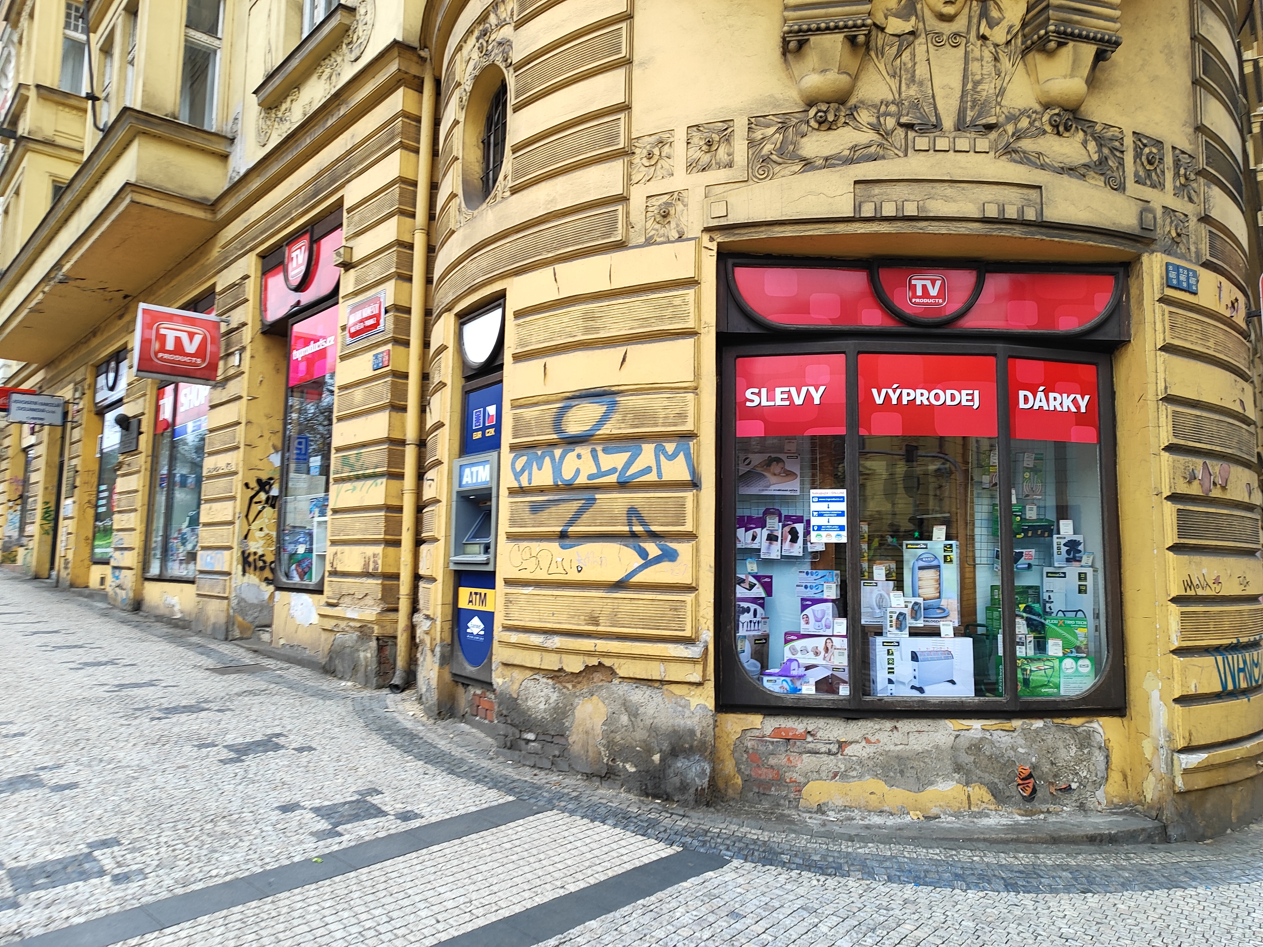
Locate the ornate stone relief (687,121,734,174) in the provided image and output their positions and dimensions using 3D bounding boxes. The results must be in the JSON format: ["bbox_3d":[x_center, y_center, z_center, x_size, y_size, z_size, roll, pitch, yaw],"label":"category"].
[{"bbox_3d":[0.450,-1.866,5.004,0.279,0.283,0.060,-1,-6,20],"label":"ornate stone relief"}]

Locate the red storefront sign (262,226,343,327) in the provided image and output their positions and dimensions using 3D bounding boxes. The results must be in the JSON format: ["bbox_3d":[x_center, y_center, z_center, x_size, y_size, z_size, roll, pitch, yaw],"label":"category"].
[{"bbox_3d":[-3.486,-2.100,9.302,0.120,0.740,2.182,7,-8,-43],"label":"red storefront sign"}]

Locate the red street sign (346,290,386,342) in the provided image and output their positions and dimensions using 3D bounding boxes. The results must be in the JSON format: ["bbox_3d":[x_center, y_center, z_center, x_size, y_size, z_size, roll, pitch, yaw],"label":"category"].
[{"bbox_3d":[-2.363,-1.378,7.791,0.030,0.370,0.750,7,-8,-43],"label":"red street sign"}]

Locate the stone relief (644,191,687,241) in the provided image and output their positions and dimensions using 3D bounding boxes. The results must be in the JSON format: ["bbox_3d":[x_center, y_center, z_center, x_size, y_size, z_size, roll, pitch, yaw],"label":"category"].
[{"bbox_3d":[0.203,-1.479,5.063,0.262,0.298,0.060,-2,-7,25],"label":"stone relief"}]

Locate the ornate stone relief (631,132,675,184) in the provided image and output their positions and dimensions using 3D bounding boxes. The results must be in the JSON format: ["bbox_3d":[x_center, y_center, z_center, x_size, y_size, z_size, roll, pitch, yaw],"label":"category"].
[{"bbox_3d":[0.122,-1.857,5.145,0.277,0.287,0.060,-2,-7,26],"label":"ornate stone relief"}]

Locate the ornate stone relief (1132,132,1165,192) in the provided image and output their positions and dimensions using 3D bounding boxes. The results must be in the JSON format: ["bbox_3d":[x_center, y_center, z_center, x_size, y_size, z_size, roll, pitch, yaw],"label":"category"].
[{"bbox_3d":[3.028,-1.819,5.117,0.276,0.307,0.060,4,-7,-25],"label":"ornate stone relief"}]

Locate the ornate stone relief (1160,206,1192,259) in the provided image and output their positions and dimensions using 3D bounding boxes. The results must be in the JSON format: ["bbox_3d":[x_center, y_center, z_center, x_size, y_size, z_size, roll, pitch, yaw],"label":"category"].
[{"bbox_3d":[3.224,-1.422,5.183,0.282,0.274,0.060,4,-7,-29],"label":"ornate stone relief"}]

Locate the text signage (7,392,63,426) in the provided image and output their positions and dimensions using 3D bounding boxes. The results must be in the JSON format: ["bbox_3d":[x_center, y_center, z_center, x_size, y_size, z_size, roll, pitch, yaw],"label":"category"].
[{"bbox_3d":[-10.972,-1.175,16.143,0.860,0.540,0.070,7,-8,-43],"label":"text signage"}]

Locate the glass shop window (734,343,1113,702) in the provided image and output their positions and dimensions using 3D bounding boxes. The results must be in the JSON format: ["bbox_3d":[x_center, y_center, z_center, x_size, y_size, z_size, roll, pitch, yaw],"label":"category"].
[{"bbox_3d":[1.674,0.292,4.920,2.244,1.969,0.260,1,-6,0],"label":"glass shop window"}]

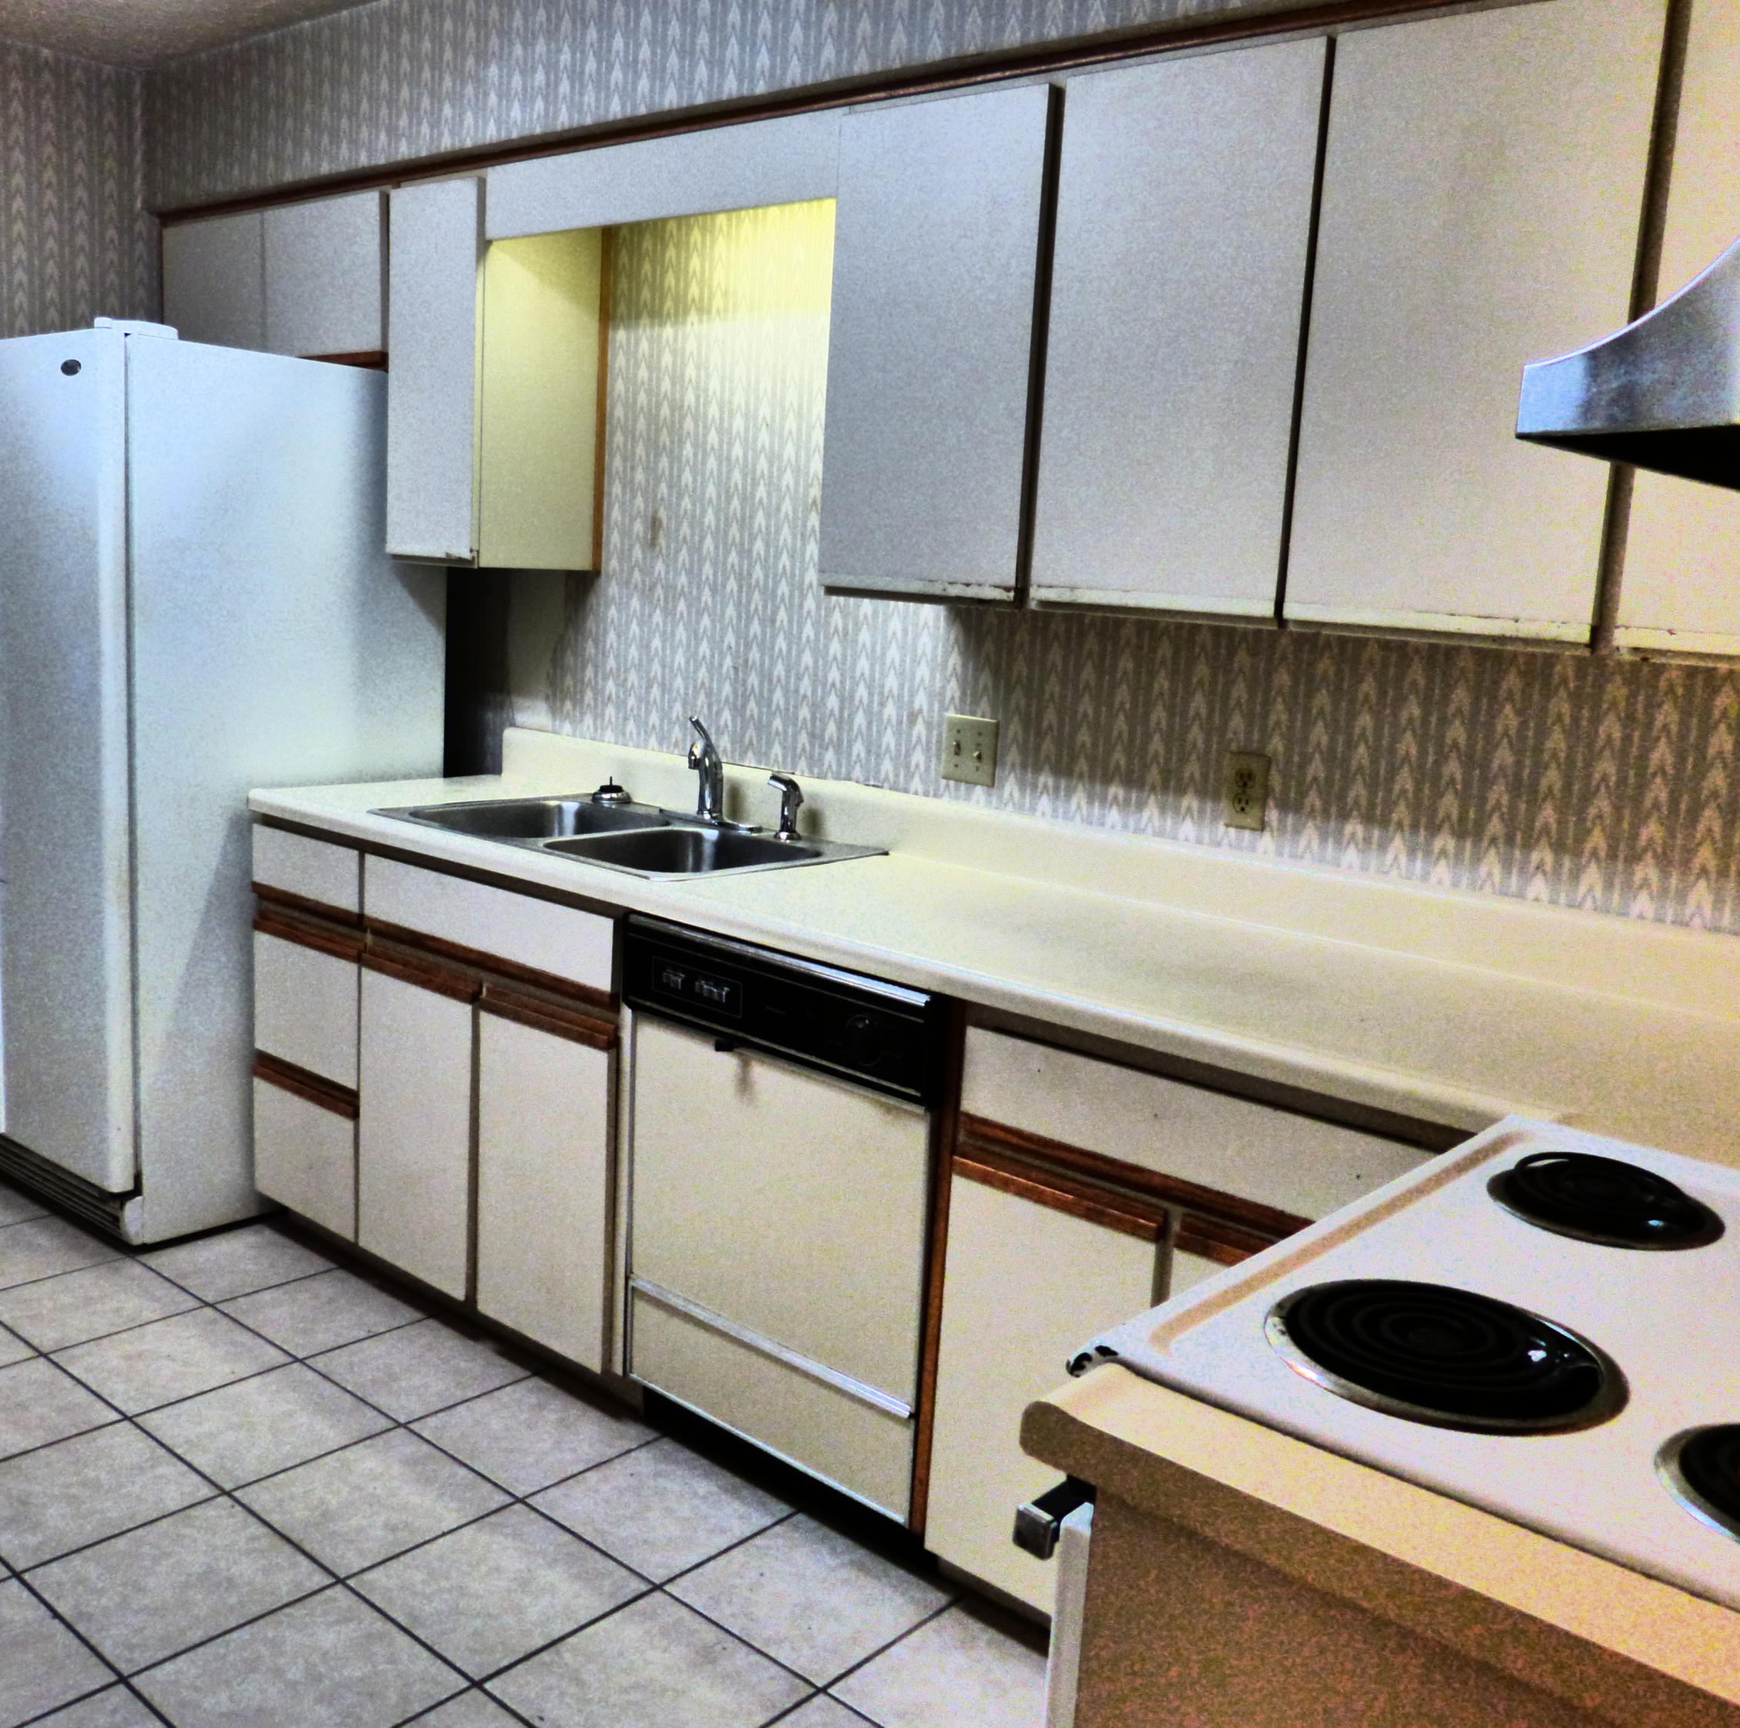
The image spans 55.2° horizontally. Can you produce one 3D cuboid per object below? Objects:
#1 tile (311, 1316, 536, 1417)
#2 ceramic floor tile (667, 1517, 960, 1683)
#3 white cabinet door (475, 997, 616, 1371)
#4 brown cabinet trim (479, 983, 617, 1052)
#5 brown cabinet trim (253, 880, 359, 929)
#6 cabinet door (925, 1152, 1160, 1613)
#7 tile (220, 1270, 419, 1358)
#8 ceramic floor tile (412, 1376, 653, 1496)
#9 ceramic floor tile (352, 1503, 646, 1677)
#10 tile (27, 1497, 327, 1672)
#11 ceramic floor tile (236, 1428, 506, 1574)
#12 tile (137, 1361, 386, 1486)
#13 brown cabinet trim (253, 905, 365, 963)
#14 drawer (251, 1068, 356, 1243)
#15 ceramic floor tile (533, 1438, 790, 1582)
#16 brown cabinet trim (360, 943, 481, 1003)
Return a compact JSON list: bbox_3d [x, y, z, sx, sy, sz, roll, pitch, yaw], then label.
[{"bbox_3d":[-0.783,0.882,2.903,0.304,0.010,0.279,11,12,40],"label":"tile"},{"bbox_3d":[-0.086,1.034,2.361,0.299,0.010,0.288,12,12,39],"label":"ceramic floor tile"},{"bbox_3d":[-0.530,0.516,2.719,0.338,0.560,0.023,11,12,40],"label":"white cabinet door"},{"bbox_3d":[-0.525,0.250,2.727,0.321,0.042,0.028,11,12,40],"label":"brown cabinet trim"},{"bbox_3d":[-1.072,0.081,3.180,0.369,0.037,0.028,11,12,40],"label":"brown cabinet trim"},{"bbox_3d":[0.218,0.683,2.132,0.317,0.562,0.025,11,12,40],"label":"cabinet door"},{"bbox_3d":[-1.016,0.838,3.102,0.304,0.010,0.279,11,12,40],"label":"tile"},{"bbox_3d":[-0.552,0.938,2.746,0.299,0.010,0.288,12,12,39],"label":"ceramic floor tile"},{"bbox_3d":[-0.507,0.996,2.293,0.304,0.010,0.301,11,12,40],"label":"ceramic floor tile"},{"bbox_3d":[-0.936,0.975,2.259,0.304,0.010,0.300,11,12,40],"label":"tile"},{"bbox_3d":[-0.747,0.963,2.517,0.299,0.010,0.299,12,12,39],"label":"ceramic floor tile"},{"bbox_3d":[-0.980,0.916,2.710,0.299,0.010,0.299,12,12,39],"label":"tile"},{"bbox_3d":[-1.076,0.135,3.206,0.376,0.042,0.024,12,12,39],"label":"brown cabinet trim"},{"bbox_3d":[-1.098,0.572,3.256,0.363,0.246,0.022,11,12,40],"label":"drawer"},{"bbox_3d":[-0.315,0.970,2.507,0.304,0.010,0.279,11,12,40],"label":"ceramic floor tile"},{"bbox_3d":[-0.798,0.193,2.976,0.346,0.045,0.024,12,12,39],"label":"brown cabinet trim"}]

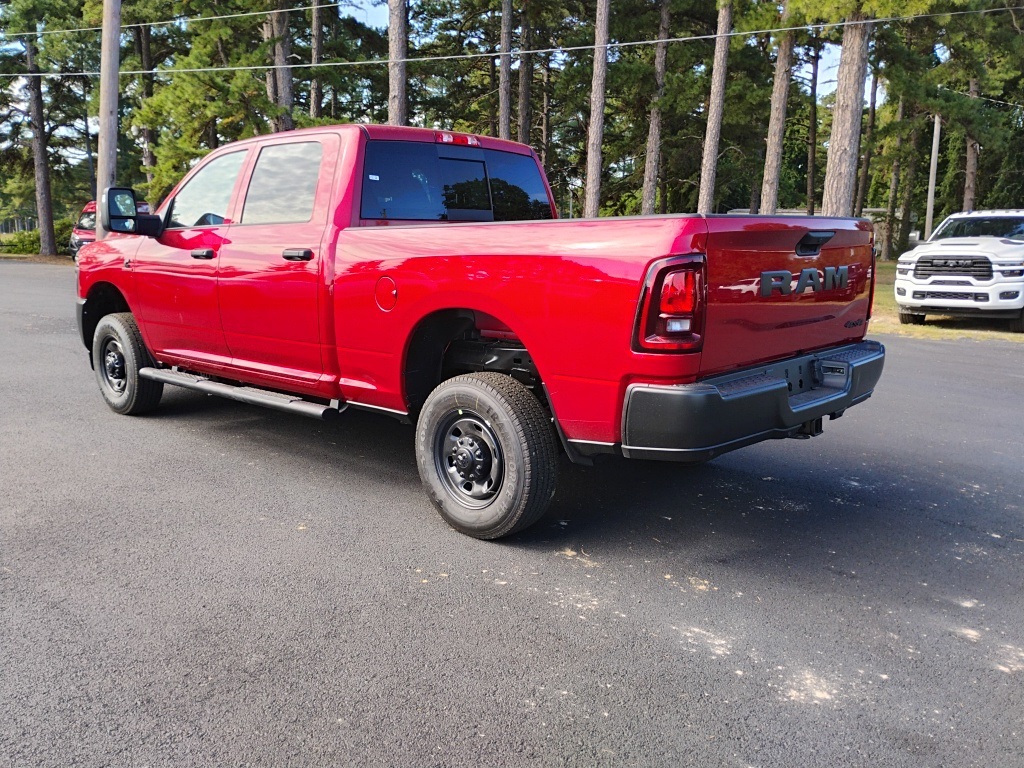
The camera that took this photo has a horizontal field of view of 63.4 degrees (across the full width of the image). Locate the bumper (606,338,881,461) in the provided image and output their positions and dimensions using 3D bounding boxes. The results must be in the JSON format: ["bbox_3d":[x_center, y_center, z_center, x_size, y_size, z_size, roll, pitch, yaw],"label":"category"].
[{"bbox_3d":[1.227,0.028,3.714,0.390,0.300,1.970,10,14,42],"label":"bumper"}]

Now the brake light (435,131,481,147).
[{"bbox_3d":[-0.320,-1.446,4.892,0.060,0.065,0.370,10,14,42],"label":"brake light"}]

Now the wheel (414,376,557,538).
[{"bbox_3d":[-0.132,0.327,3.852,0.770,0.765,0.250,10,14,42],"label":"wheel"}]

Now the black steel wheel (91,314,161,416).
[{"bbox_3d":[-2.941,-0.152,6.343,0.770,0.765,0.250,10,14,42],"label":"black steel wheel"}]

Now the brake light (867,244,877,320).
[{"bbox_3d":[1.786,-0.525,4.335,0.210,0.360,0.190,10,14,42],"label":"brake light"}]

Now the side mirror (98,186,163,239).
[{"bbox_3d":[-2.473,-1.108,5.405,0.210,0.300,0.390,10,14,42],"label":"side mirror"}]

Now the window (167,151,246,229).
[{"bbox_3d":[-1.966,-1.240,5.310,0.860,0.500,0.050,10,-3,42],"label":"window"}]

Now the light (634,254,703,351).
[{"bbox_3d":[0.571,-0.292,3.028,0.210,0.360,0.190,10,14,42],"label":"light"}]

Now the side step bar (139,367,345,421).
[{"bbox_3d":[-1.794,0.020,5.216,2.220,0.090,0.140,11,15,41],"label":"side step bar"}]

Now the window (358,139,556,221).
[{"bbox_3d":[-0.281,-1.188,4.901,0.080,0.440,1.560,-6,3,43],"label":"window"}]

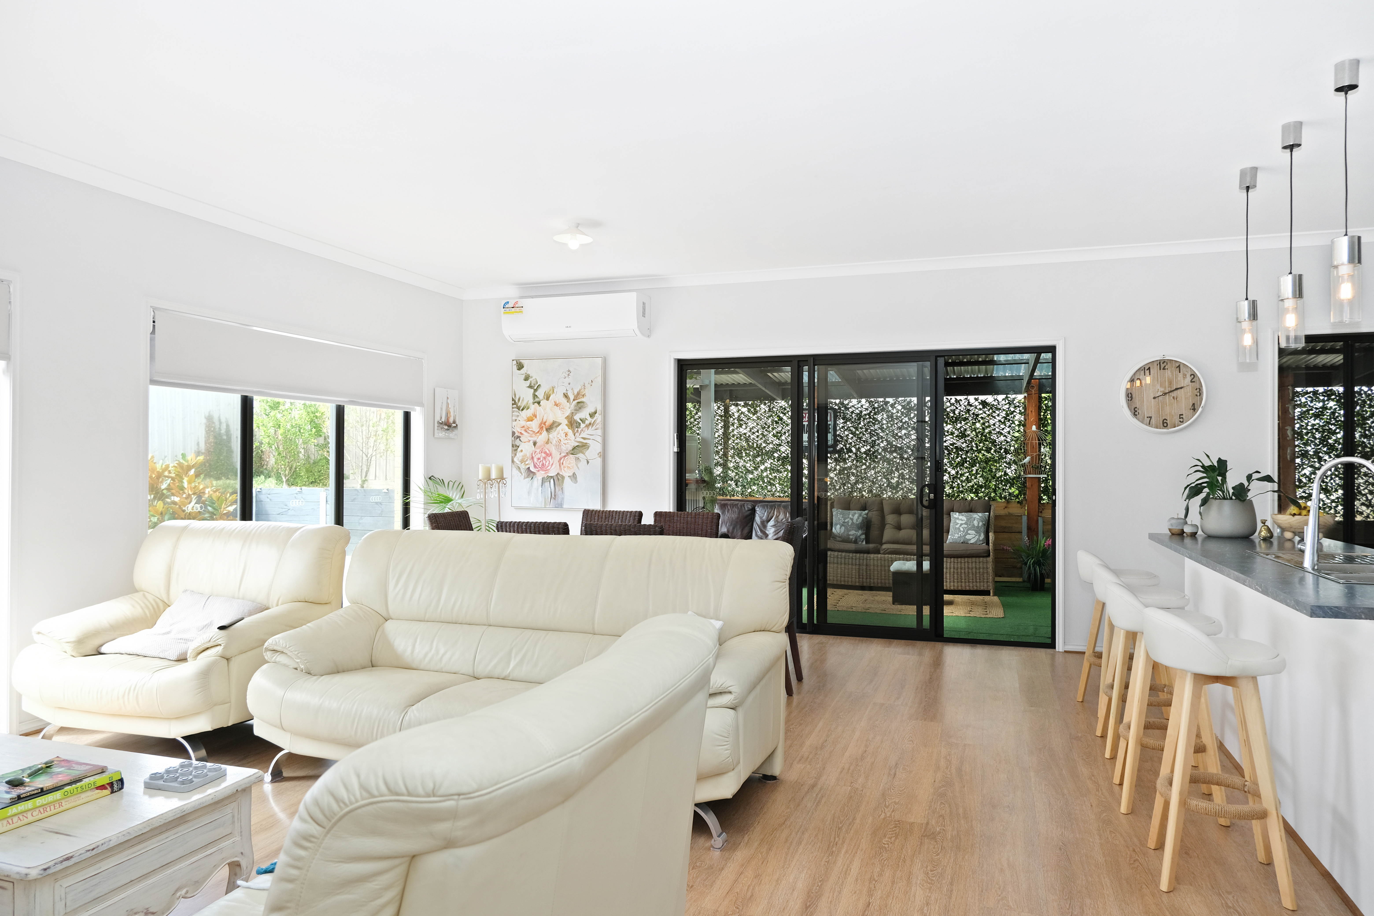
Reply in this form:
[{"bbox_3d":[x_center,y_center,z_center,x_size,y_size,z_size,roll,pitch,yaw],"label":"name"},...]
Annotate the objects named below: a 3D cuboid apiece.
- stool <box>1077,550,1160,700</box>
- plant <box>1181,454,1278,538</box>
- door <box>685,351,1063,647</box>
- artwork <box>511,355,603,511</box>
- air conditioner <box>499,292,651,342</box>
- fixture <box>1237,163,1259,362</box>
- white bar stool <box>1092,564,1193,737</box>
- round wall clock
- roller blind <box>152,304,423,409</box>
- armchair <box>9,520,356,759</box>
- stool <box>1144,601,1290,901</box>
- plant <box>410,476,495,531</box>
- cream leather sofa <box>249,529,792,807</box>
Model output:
[{"bbox_3d":[2.213,0.888,4.492,0.400,0.825,0.400,0,0,18],"label":"stool"},{"bbox_3d":[2.821,0.196,4.542,0.470,0.440,0.430,0,0,19],"label":"plant"},{"bbox_3d":[1.237,0.267,6.472,2.735,2.070,0.100,0,0,18],"label":"door"},{"bbox_3d":[-1.053,-0.210,7.111,0.815,1.210,0.040,0,0,18],"label":"artwork"},{"bbox_3d":[-0.901,-1.110,7.040,1.190,0.335,0.260,0,0,19],"label":"air conditioner"},{"bbox_3d":[2.718,-0.930,4.250,0.085,0.938,0.085,0,0,18],"label":"fixture"},{"bbox_3d":[2.010,0.887,3.883,0.395,0.810,0.410,0,0,19],"label":"white bar stool"},{"bbox_3d":[3.108,-0.416,5.729,0.488,0.490,0.065,0,0,18],"label":"round wall clock"},{"bbox_3d":[-2.548,-0.598,5.912,0.100,0.425,2.410,0,0,19],"label":"roller blind"},{"bbox_3d":[-2.368,0.813,4.036,1.180,0.960,0.950,0,0,18],"label":"armchair"},{"bbox_3d":[1.623,0.879,2.700,0.395,0.810,0.410,0,0,19],"label":"stool"},{"bbox_3d":[-1.813,0.718,6.731,0.700,1.120,0.700,0,0,19],"label":"plant"},{"bbox_3d":[-0.704,0.814,3.462,2.100,0.960,0.940,0,0,18],"label":"cream leather sofa"}]

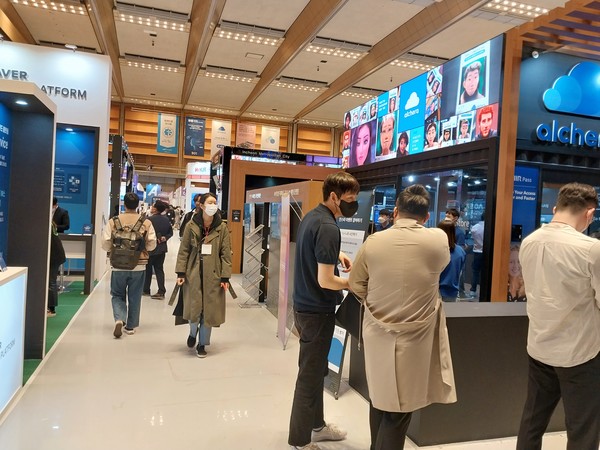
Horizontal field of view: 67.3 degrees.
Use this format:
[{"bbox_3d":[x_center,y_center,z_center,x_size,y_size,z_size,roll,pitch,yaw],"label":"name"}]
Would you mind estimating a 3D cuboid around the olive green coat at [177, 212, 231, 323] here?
[{"bbox_3d":[-1.027,0.453,4.842,0.600,1.180,0.420,3,1,-13],"label":"olive green coat"}]

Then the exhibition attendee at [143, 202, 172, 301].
[{"bbox_3d":[-2.455,0.404,7.714,0.520,1.660,0.380,2,1,-27],"label":"exhibition attendee"}]

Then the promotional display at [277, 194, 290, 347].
[{"bbox_3d":[-0.194,0.528,5.413,0.070,1.730,0.580,3,1,-12],"label":"promotional display"}]

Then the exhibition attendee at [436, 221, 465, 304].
[{"bbox_3d":[1.512,0.717,4.715,0.430,1.550,0.320,3,1,-14],"label":"exhibition attendee"}]

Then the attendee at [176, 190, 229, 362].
[{"bbox_3d":[-1.032,0.522,4.853,0.590,1.680,0.500,3,1,-13],"label":"attendee"}]

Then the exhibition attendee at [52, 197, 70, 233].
[{"bbox_3d":[-4.509,0.294,8.314,0.520,1.650,0.380,3,1,-6],"label":"exhibition attendee"}]

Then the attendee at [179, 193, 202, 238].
[{"bbox_3d":[-1.437,0.443,6.313,0.520,1.740,0.400,2,1,-18],"label":"attendee"}]

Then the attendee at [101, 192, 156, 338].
[{"bbox_3d":[-2.060,0.454,5.433,0.640,1.690,0.600,2,1,-19],"label":"attendee"}]

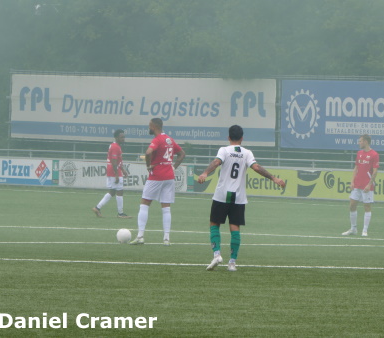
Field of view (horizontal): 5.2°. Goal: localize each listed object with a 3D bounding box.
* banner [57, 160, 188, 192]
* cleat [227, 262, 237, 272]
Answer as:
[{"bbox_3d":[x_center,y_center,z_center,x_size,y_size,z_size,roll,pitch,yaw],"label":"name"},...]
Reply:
[{"bbox_3d":[-2.060,0.197,122.950,0.060,0.770,6.050,1,1,-39],"label":"banner"},{"bbox_3d":[0.509,1.216,52.400,0.110,0.120,0.285,2,0,-6],"label":"cleat"}]

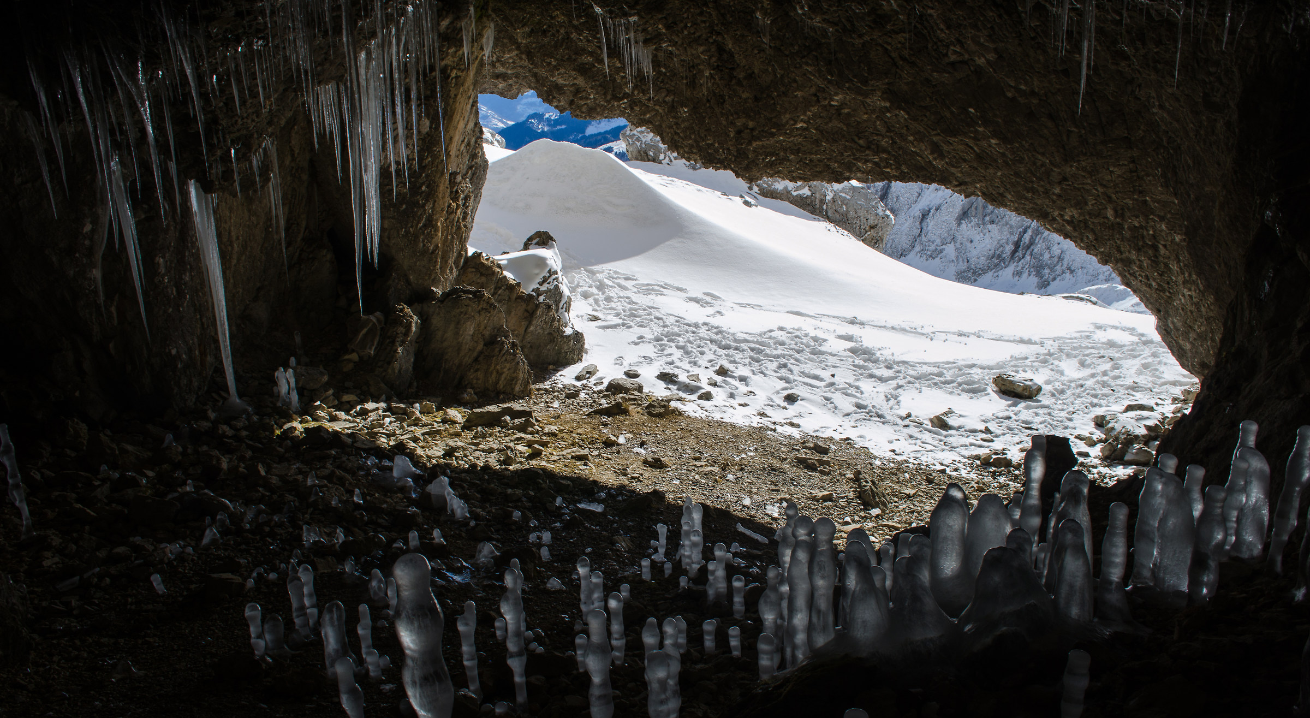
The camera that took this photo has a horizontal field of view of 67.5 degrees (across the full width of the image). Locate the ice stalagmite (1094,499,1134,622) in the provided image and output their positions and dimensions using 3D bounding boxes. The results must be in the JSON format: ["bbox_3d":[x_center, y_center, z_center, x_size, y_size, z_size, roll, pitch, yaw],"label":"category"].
[{"bbox_3d":[1.852,0.810,3.934,0.146,0.480,0.129,8,18,26],"label":"ice stalagmite"}]

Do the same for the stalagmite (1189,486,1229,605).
[{"bbox_3d":[1.916,0.640,3.395,0.105,0.424,0.105,-2,15,0],"label":"stalagmite"}]

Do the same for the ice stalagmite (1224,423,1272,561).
[{"bbox_3d":[2.255,0.500,3.730,0.148,0.538,0.148,-2,15,0],"label":"ice stalagmite"}]

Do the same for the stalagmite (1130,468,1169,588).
[{"bbox_3d":[1.780,0.601,3.524,0.122,0.435,0.122,-2,15,0],"label":"stalagmite"}]

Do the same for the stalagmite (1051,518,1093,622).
[{"bbox_3d":[1.648,0.827,3.847,0.155,0.386,0.138,7,18,24],"label":"stalagmite"}]

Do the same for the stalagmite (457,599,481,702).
[{"bbox_3d":[-0.601,0.933,3.157,0.063,0.336,0.063,-2,15,0],"label":"stalagmite"}]

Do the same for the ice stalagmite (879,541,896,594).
[{"bbox_3d":[0.884,0.805,3.722,0.059,0.235,0.059,-2,14,0],"label":"ice stalagmite"}]

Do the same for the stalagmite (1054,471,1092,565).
[{"bbox_3d":[1.432,0.594,3.364,0.128,0.436,0.128,-2,15,0],"label":"stalagmite"}]

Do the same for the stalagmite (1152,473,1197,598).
[{"bbox_3d":[1.771,0.599,3.350,0.142,0.423,0.142,-2,14,0],"label":"stalagmite"}]

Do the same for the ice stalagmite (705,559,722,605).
[{"bbox_3d":[0.234,0.884,3.896,0.064,0.182,0.064,-2,15,0],"label":"ice stalagmite"}]

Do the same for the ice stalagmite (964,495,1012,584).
[{"bbox_3d":[1.166,0.667,3.452,0.161,0.407,0.161,-2,14,0],"label":"ice stalagmite"}]

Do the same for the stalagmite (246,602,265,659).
[{"bbox_3d":[-1.413,0.954,3.476,0.058,0.204,0.058,-2,14,0],"label":"stalagmite"}]

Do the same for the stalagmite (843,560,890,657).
[{"bbox_3d":[0.671,0.756,3.112,0.141,0.320,0.141,-2,14,0],"label":"stalagmite"}]

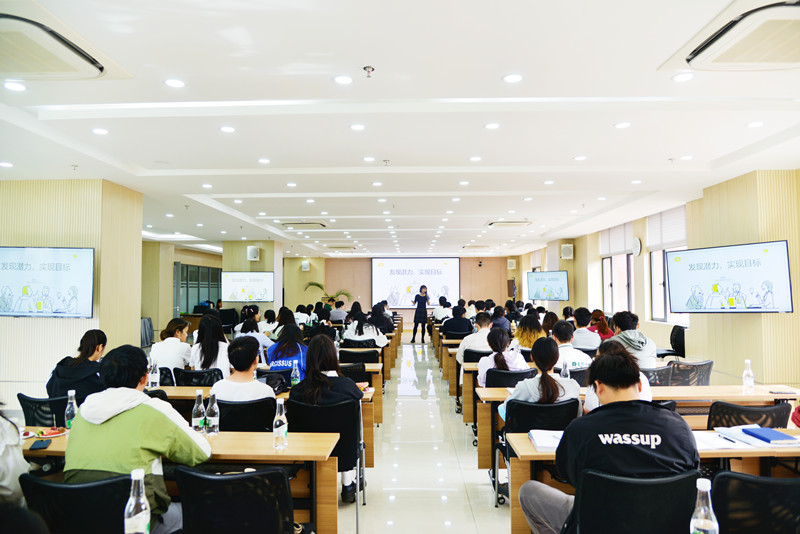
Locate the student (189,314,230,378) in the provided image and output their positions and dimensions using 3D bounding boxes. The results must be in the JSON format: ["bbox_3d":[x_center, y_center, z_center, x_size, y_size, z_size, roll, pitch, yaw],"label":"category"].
[{"bbox_3d":[-1.659,1.078,4.855,0.440,1.297,0.780,0,-3,3],"label":"student"}]

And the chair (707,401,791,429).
[{"bbox_3d":[2.040,1.212,3.308,0.480,0.860,0.580,-1,-2,6],"label":"chair"}]

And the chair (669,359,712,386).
[{"bbox_3d":[2.578,1.280,4.971,0.470,0.870,0.570,0,-3,-5],"label":"chair"}]

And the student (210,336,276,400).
[{"bbox_3d":[-1.016,1.071,3.607,0.480,1.220,0.740,0,-2,1],"label":"student"}]

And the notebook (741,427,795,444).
[{"bbox_3d":[2.136,0.974,3.078,0.172,0.020,0.250,0,-3,4],"label":"notebook"}]

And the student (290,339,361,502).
[{"bbox_3d":[-0.464,1.053,3.566,0.470,1.229,0.850,0,-2,1],"label":"student"}]

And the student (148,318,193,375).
[{"bbox_3d":[-1.982,1.099,4.896,0.450,1.262,0.780,-1,-3,16],"label":"student"}]

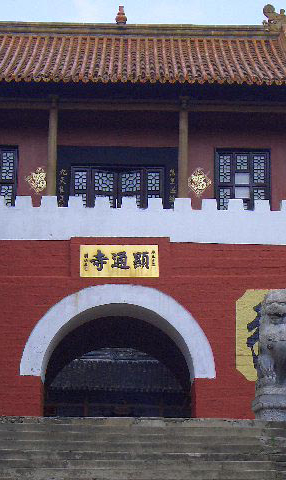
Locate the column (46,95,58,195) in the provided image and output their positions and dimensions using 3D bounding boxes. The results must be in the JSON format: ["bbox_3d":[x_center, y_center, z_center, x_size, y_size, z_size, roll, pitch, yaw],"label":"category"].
[{"bbox_3d":[-1.871,-1.425,26.117,0.200,3.111,0.200,1,-14,-1],"label":"column"}]

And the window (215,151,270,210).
[{"bbox_3d":[2.128,-1.215,27.187,1.225,1.519,0.120,1,-14,-1],"label":"window"}]

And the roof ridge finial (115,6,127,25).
[{"bbox_3d":[-0.482,-5.138,29.200,0.256,0.455,0.256,1,-14,-1],"label":"roof ridge finial"}]

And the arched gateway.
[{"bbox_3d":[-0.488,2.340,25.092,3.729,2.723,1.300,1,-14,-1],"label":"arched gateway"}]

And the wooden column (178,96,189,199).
[{"bbox_3d":[0.825,-1.388,26.170,0.200,3.114,0.200,1,-14,-1],"label":"wooden column"}]

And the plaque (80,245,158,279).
[{"bbox_3d":[-0.456,0.429,24.831,1.526,0.626,0.100,1,-14,-1],"label":"plaque"}]

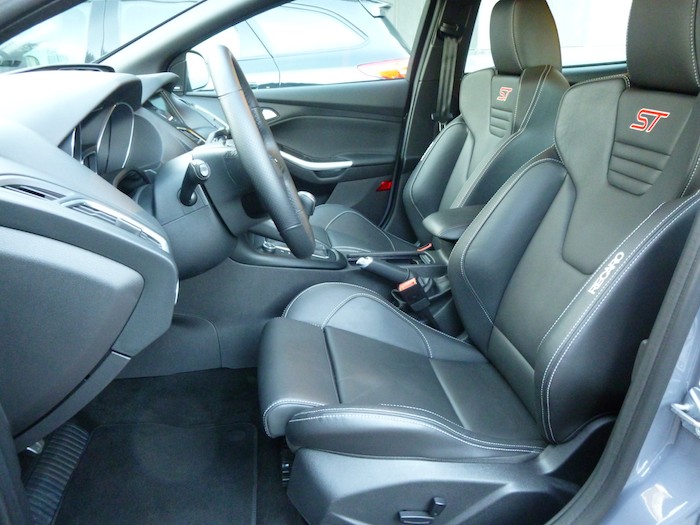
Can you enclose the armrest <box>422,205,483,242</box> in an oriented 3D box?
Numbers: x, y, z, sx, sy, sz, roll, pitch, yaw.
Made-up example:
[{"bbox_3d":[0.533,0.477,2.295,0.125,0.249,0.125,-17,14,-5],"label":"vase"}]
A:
[{"bbox_3d":[0.326,-0.104,1.392,0.280,0.055,0.145,-3,21,-7],"label":"armrest"}]

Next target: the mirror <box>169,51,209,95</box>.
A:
[{"bbox_3d":[-0.605,-0.698,1.988,0.130,0.160,0.240,3,21,7],"label":"mirror"}]

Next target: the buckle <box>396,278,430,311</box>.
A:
[{"bbox_3d":[0.156,0.081,1.313,0.046,0.070,0.026,-34,21,6],"label":"buckle"}]

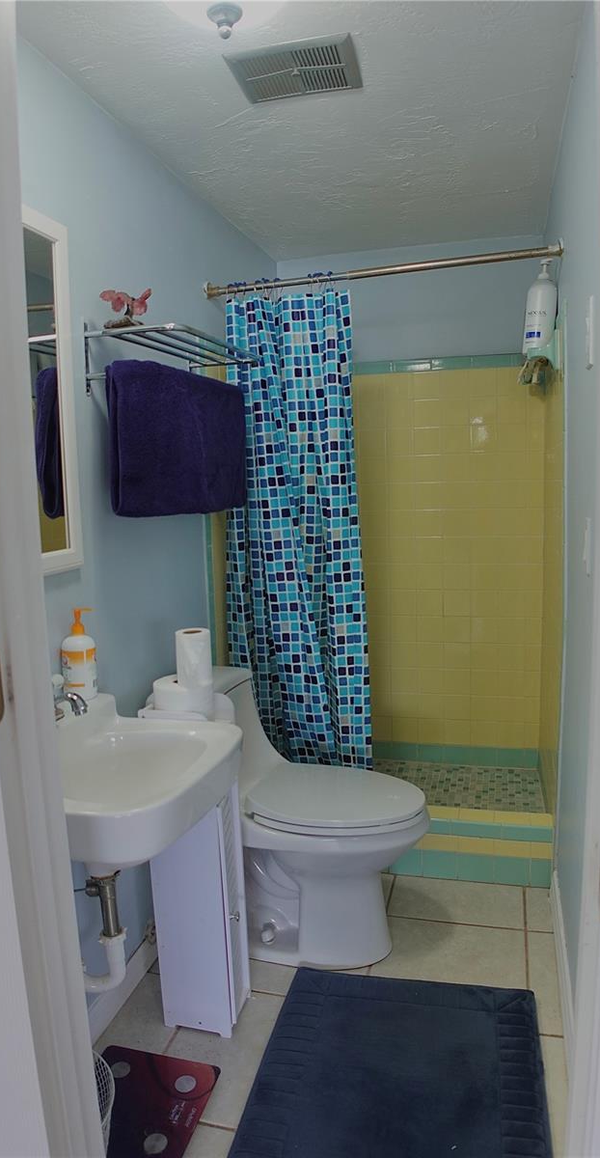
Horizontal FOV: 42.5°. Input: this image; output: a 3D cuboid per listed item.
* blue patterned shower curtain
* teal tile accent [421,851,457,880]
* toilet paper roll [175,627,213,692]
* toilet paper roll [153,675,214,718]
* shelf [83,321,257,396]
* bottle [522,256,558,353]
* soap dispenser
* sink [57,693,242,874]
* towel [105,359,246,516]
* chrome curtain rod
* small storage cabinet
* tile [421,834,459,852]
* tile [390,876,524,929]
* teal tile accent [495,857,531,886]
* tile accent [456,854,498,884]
[{"bbox_3d":[-0.025,-0.020,2.549,0.499,1.746,0.120,0,8,15],"label":"blue patterned shower curtain"},{"bbox_3d":[0.451,0.921,2.485,0.110,0.091,0.010,0,9,15],"label":"teal tile accent"},{"bbox_3d":[-0.239,0.180,1.749,0.079,0.115,0.079,-2,8,0],"label":"toilet paper roll"},{"bbox_3d":[-0.263,0.290,1.778,0.132,0.106,0.132,-2,8,0],"label":"toilet paper roll"},{"bbox_3d":[-0.302,-0.561,2.083,0.240,0.170,0.650,0,9,15],"label":"shelf"},{"bbox_3d":[0.695,-0.784,2.225,0.083,0.265,0.075,8,11,28],"label":"bottle"},{"bbox_3d":[-0.462,0.156,1.621,0.072,0.190,0.066,0,8,15],"label":"soap dispenser"},{"bbox_3d":[-0.348,0.439,1.533,0.434,0.290,0.475,0,9,15],"label":"sink"},{"bbox_3d":[-0.298,-0.358,2.061,0.139,0.346,0.616,0,8,15],"label":"towel"},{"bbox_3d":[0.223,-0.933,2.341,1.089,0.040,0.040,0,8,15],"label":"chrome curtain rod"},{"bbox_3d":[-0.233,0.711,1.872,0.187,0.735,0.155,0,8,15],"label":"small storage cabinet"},{"bbox_3d":[0.449,0.849,2.474,0.110,0.053,0.010,0,9,15],"label":"tile"},{"bbox_3d":[0.478,0.991,2.364,0.402,0.010,0.228,0,8,15],"label":"tile"},{"bbox_3d":[0.666,0.919,2.426,0.107,0.102,0.008,0,8,15],"label":"teal tile accent"},{"bbox_3d":[0.560,0.919,2.454,0.114,0.102,0.008,0,8,15],"label":"tile accent"}]

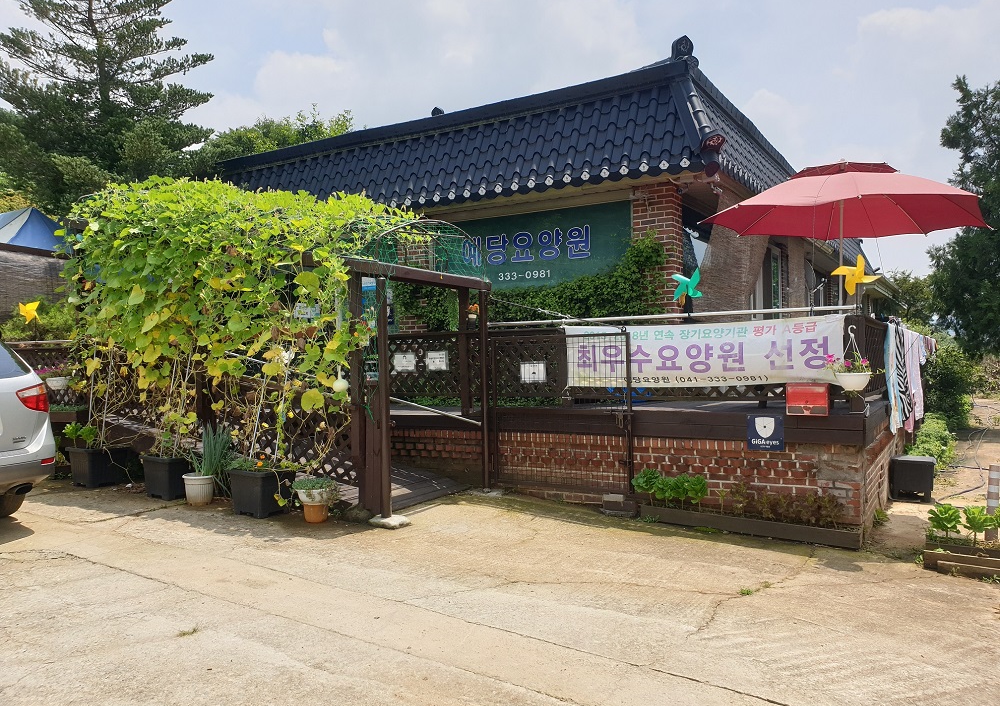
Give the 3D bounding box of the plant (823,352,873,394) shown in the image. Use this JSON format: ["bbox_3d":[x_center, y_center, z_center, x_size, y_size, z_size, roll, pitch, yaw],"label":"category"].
[{"bbox_3d":[2.731,0.152,5.870,0.380,0.310,0.360,-1,0,32],"label":"plant"}]

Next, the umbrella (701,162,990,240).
[{"bbox_3d":[2.995,-1.394,6.595,2.405,0.520,2.405,3,1,18],"label":"umbrella"}]

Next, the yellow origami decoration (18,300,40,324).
[{"bbox_3d":[-5.882,-0.507,9.400,0.290,0.300,0.120,-1,0,12],"label":"yellow origami decoration"}]

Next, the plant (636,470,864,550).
[{"bbox_3d":[2.014,1.273,6.261,1.799,0.430,0.280,1,1,32],"label":"plant"}]

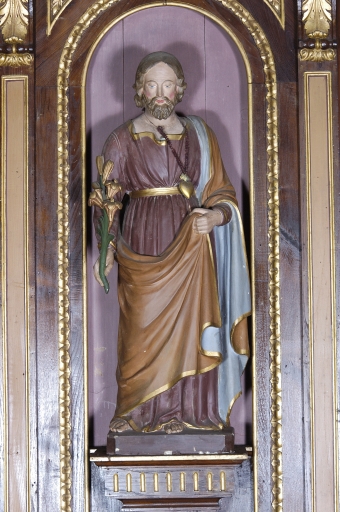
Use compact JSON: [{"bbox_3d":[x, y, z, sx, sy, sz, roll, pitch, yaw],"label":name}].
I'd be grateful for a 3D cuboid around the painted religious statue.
[{"bbox_3d":[0.005,-0.038,4.553,0.475,1.160,0.290,-1,-2,2],"label":"painted religious statue"}]

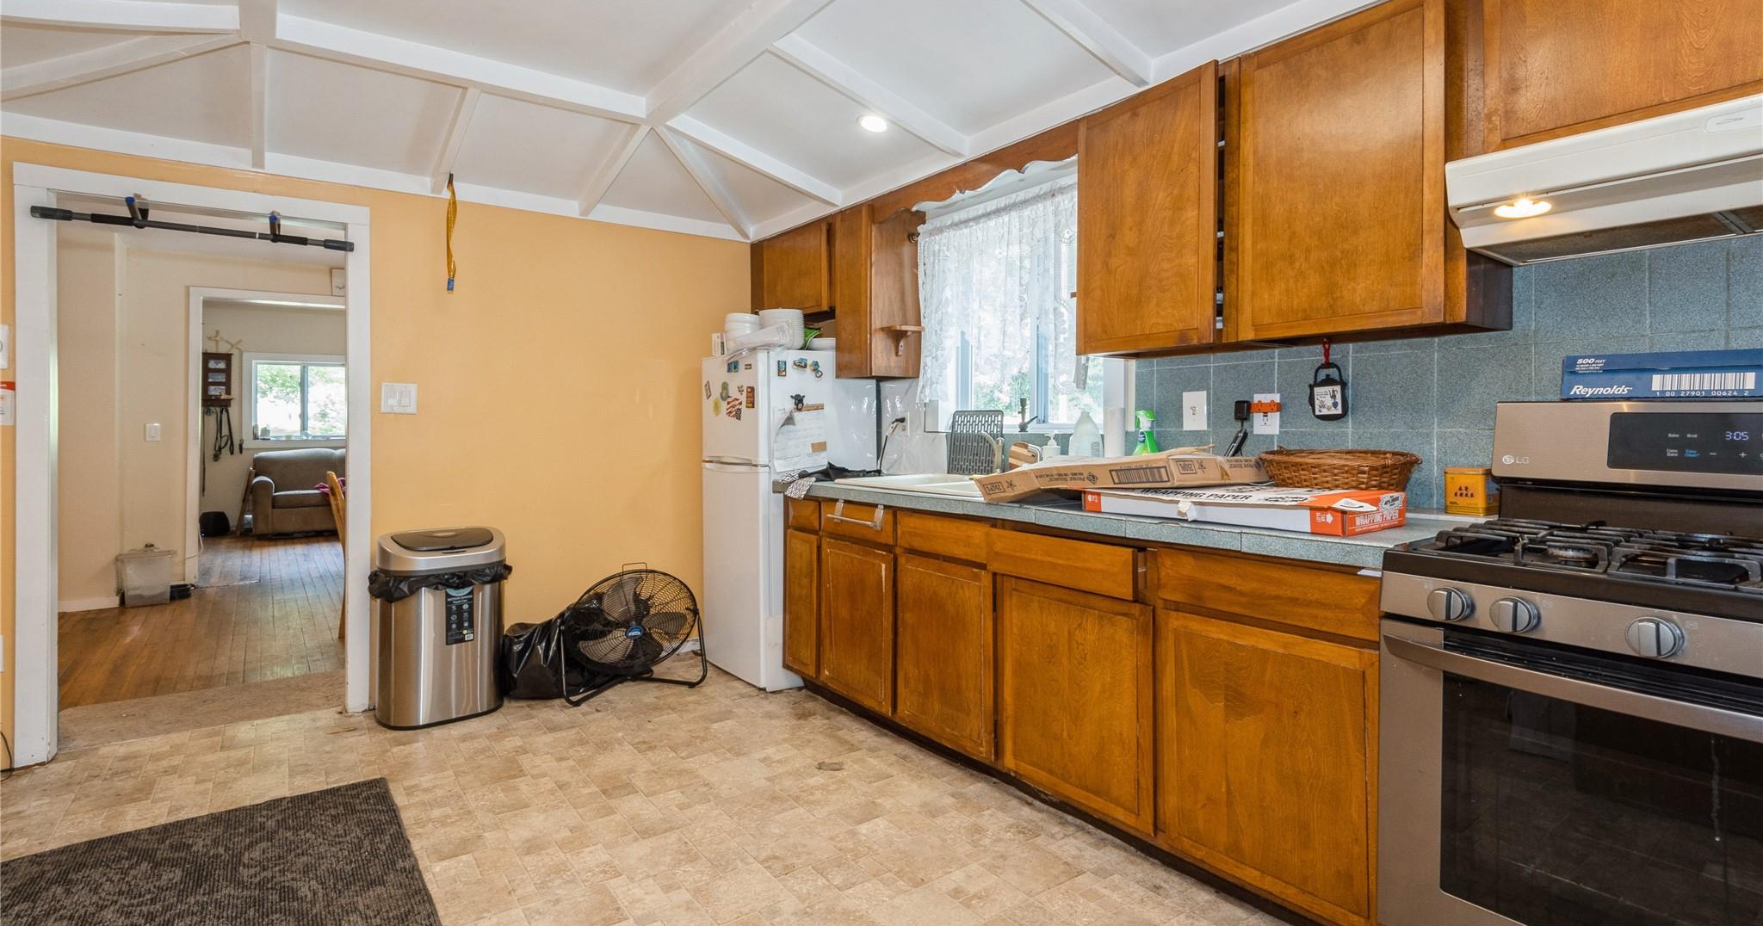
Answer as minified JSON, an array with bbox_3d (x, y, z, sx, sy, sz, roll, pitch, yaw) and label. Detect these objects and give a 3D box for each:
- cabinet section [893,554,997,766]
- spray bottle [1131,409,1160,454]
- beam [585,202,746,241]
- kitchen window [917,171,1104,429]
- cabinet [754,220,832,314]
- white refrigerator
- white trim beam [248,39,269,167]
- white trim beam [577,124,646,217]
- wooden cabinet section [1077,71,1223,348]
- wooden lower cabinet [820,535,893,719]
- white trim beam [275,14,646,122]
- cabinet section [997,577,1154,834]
[{"bbox_3d":[0.425,0.616,2.889,0.570,0.570,0.490,-2,3,-37],"label":"cabinet section"},{"bbox_3d":[0.867,-0.029,2.669,0.100,0.285,0.070,0,3,0],"label":"spray bottle"},{"bbox_3d":[-1.053,-1.196,4.113,0.830,0.080,0.035,-2,3,-37],"label":"beam"},{"bbox_3d":[0.497,-0.611,3.361,0.130,0.920,0.960,-2,3,-37],"label":"kitchen window"},{"bbox_3d":[-0.358,-0.951,4.160,0.290,0.440,0.760,-2,3,-37],"label":"cabinet"},{"bbox_3d":[-0.444,0.224,3.925,0.600,1.485,0.615,-2,3,-37],"label":"white refrigerator"},{"bbox_3d":[-2.104,-1.226,2.761,0.042,0.070,0.803,-2,-9,-37],"label":"white trim beam"},{"bbox_3d":[-1.162,-1.264,3.472,0.042,0.070,0.803,-2,-9,-37],"label":"white trim beam"},{"bbox_3d":[0.888,-0.708,2.487,0.315,0.750,0.470,-2,3,-37],"label":"wooden cabinet section"},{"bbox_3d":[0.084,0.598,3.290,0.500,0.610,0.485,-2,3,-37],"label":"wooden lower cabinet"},{"bbox_3d":[-1.355,-1.319,2.761,1.125,0.080,0.075,-2,3,-37],"label":"white trim beam"},{"bbox_3d":[0.752,0.640,2.453,0.575,0.585,0.552,-2,3,-37],"label":"cabinet section"}]

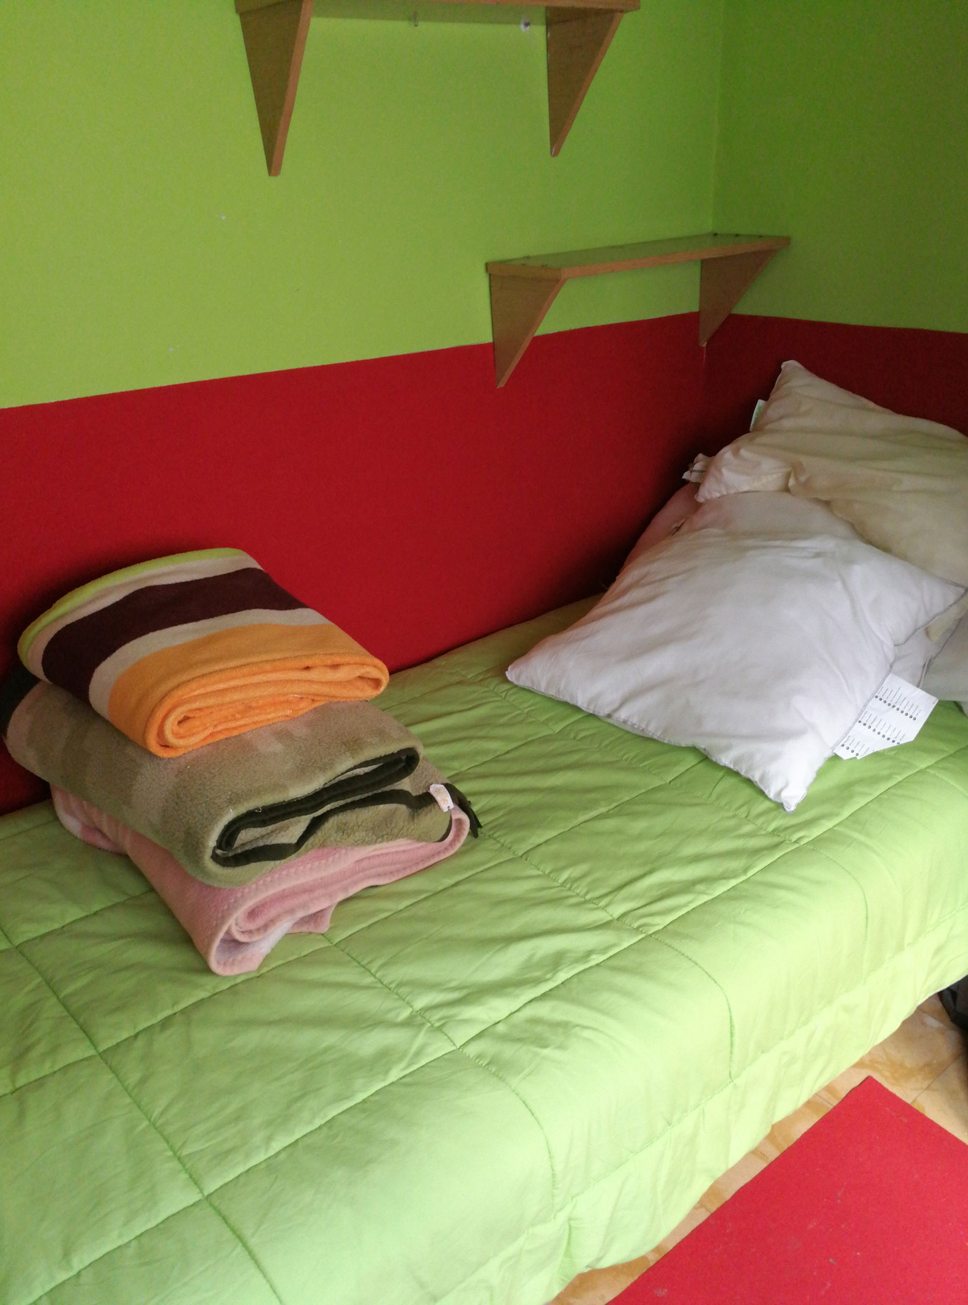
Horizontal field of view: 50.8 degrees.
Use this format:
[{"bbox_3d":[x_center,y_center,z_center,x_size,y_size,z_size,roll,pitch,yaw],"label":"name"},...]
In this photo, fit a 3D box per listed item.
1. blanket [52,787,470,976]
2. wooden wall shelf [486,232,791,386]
[{"bbox_3d":[-0.334,0.214,1.496,0.400,0.107,0.517,-24,32,-36],"label":"blanket"},{"bbox_3d":[0.305,-0.646,1.930,0.585,0.220,0.202,-21,31,-32],"label":"wooden wall shelf"}]

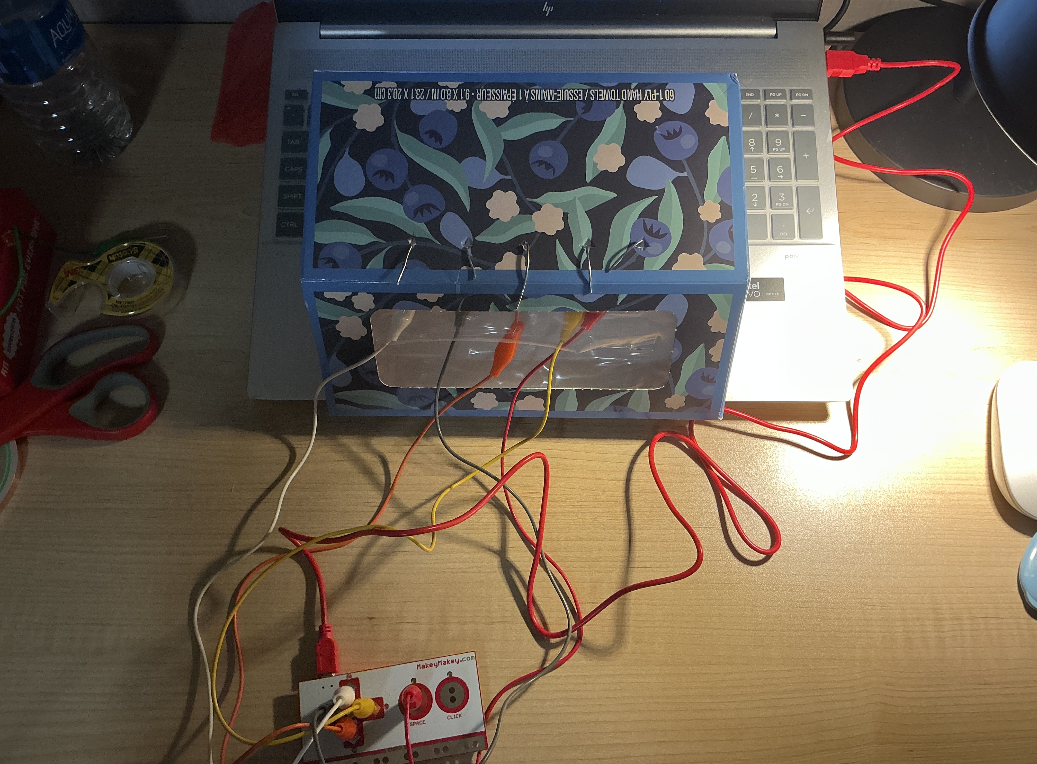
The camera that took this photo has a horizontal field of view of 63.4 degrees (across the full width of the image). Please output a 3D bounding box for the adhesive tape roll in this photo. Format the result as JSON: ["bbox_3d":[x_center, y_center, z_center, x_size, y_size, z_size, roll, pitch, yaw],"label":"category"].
[{"bbox_3d":[-0.258,-0.061,0.538,0.079,0.016,0.055,-9,66,-4],"label":"adhesive tape roll"}]

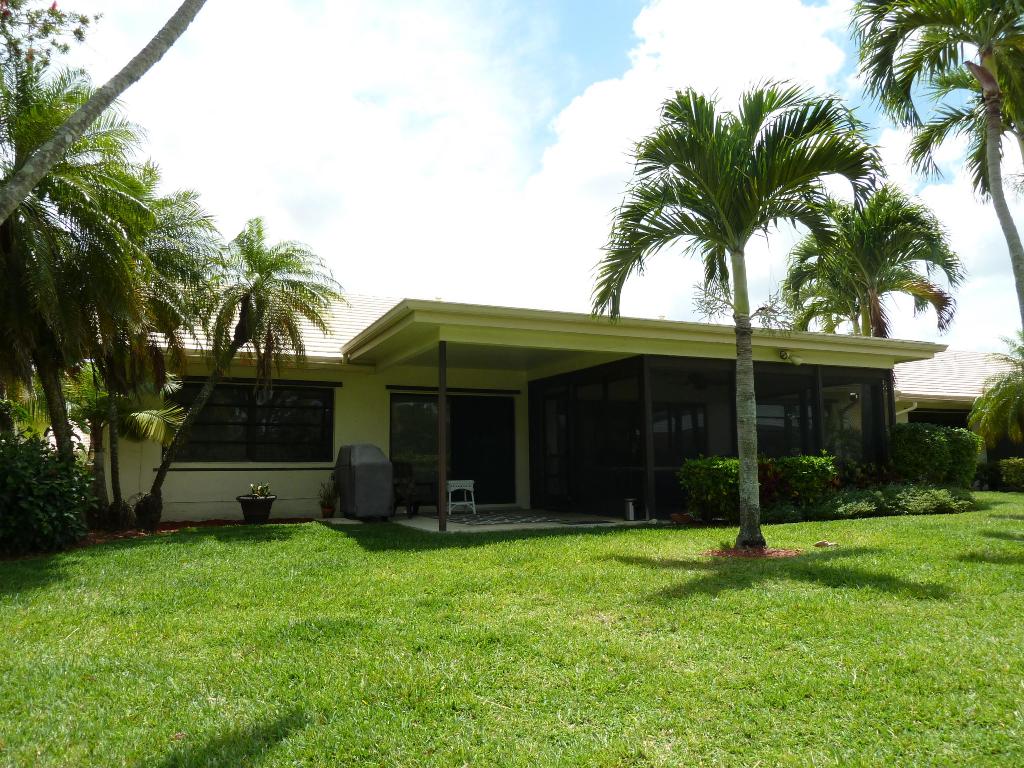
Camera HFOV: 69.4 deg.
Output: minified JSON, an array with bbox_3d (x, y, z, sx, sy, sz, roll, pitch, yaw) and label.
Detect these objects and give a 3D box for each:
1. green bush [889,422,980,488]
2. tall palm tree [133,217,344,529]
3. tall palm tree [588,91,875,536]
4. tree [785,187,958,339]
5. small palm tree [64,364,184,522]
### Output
[{"bbox_3d":[8.263,1.541,14.355,1.600,1.569,1.000,2,-7,-24],"label":"green bush"},{"bbox_3d":[-4.131,-0.238,11.114,3.211,4.710,2.100,-1,-6,0],"label":"tall palm tree"},{"bbox_3d":[2.487,-0.778,8.031,3.100,5.000,2.900,-1,-6,0],"label":"tall palm tree"},{"bbox_3d":[7.725,-0.932,15.592,3.790,6.797,3.400,-1,-6,0],"label":"tree"},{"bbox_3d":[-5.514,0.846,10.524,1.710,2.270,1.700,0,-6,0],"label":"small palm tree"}]

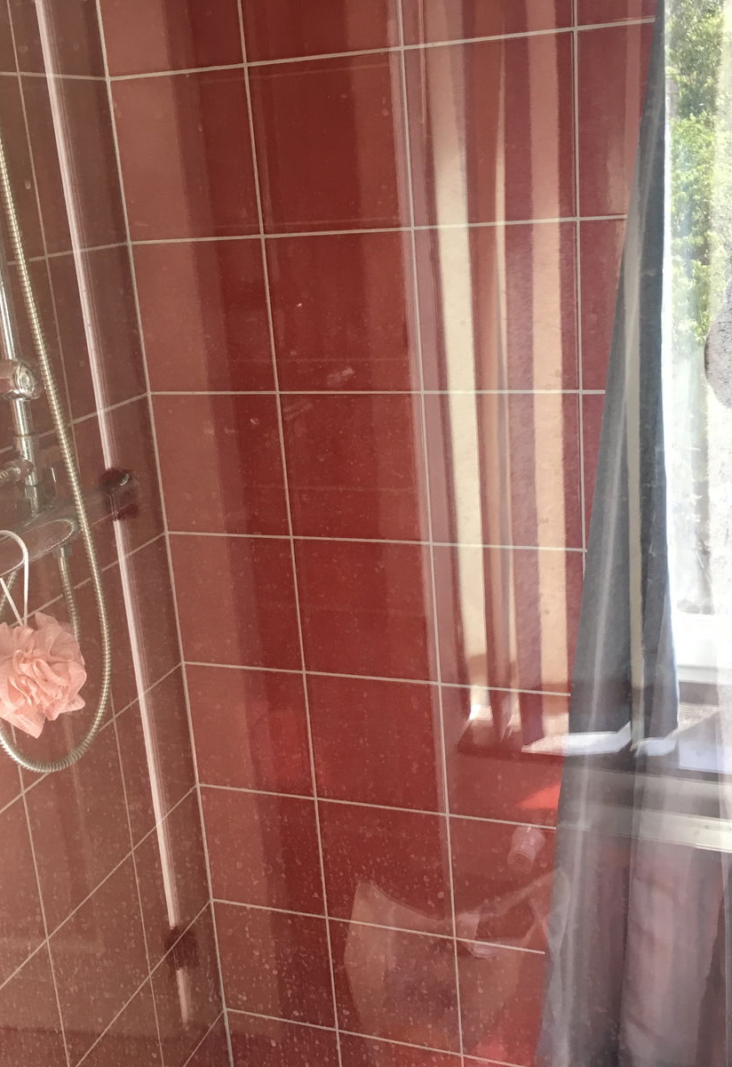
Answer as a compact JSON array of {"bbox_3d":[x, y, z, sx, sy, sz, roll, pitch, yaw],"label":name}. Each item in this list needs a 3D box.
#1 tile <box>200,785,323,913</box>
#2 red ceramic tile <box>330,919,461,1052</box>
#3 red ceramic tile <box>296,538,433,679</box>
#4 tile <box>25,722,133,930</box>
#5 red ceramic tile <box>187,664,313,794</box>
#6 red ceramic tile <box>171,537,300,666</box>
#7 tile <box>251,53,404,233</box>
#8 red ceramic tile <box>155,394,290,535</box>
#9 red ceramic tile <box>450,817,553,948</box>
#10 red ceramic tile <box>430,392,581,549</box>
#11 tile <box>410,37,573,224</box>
[{"bbox_3d":[-0.154,0.479,1.802,0.192,0.197,0.009,2,18,20],"label":"tile"},{"bbox_3d":[0.045,0.677,1.794,0.197,0.197,0.010,2,18,20],"label":"red ceramic tile"},{"bbox_3d":[0.002,0.105,1.616,0.196,0.197,0.009,2,18,20],"label":"red ceramic tile"},{"bbox_3d":[-0.367,0.374,1.528,0.010,0.198,0.198,2,18,21],"label":"tile"},{"bbox_3d":[-0.169,0.288,1.746,0.192,0.197,0.010,2,18,20],"label":"red ceramic tile"},{"bbox_3d":[-0.183,0.098,1.687,0.192,0.197,0.010,2,18,20],"label":"red ceramic tile"},{"bbox_3d":[-0.042,-0.467,1.440,0.196,0.197,0.009,2,18,20],"label":"tile"},{"bbox_3d":[-0.197,-0.093,1.625,0.192,0.197,0.009,2,18,20],"label":"red ceramic tile"},{"bbox_3d":[0.218,0.496,1.673,0.198,0.198,0.010,2,18,21],"label":"red ceramic tile"},{"bbox_3d":[0.175,-0.079,1.496,0.198,0.198,0.010,2,18,21],"label":"red ceramic tile"},{"bbox_3d":[0.145,-0.460,1.372,0.196,0.197,0.009,2,18,20],"label":"tile"}]

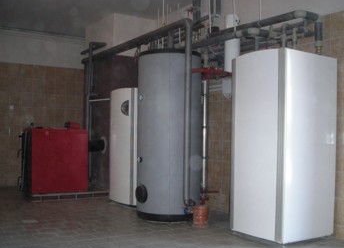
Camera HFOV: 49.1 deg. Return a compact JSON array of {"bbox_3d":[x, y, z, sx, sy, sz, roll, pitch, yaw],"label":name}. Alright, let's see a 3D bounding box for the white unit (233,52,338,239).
[{"bbox_3d":[1.152,0.218,3.935,0.772,1.800,0.707,2,-1,-32],"label":"white unit"}]

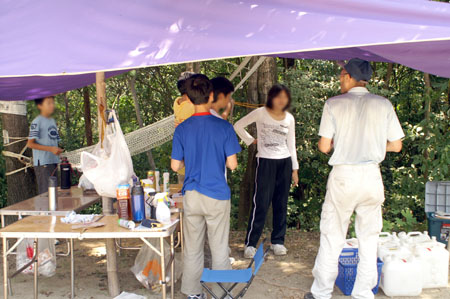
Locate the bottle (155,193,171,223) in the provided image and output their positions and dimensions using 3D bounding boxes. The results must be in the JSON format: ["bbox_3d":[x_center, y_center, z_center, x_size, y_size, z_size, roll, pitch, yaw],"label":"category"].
[{"bbox_3d":[-0.441,0.414,3.710,0.108,0.222,0.085,0,5,6],"label":"bottle"}]

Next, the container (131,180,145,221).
[{"bbox_3d":[-0.617,0.374,3.740,0.098,0.295,0.098,0,5,0],"label":"container"}]

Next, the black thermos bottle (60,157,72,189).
[{"bbox_3d":[-1.575,0.226,5.200,0.105,0.318,0.105,0,5,0],"label":"black thermos bottle"}]

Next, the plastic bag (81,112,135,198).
[{"bbox_3d":[-0.881,0.037,3.930,0.370,0.640,0.270,0,5,0],"label":"plastic bag"}]

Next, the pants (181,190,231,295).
[{"bbox_3d":[-0.145,0.673,3.900,0.360,0.800,0.280,0,5,3],"label":"pants"}]

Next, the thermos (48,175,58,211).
[{"bbox_3d":[-1.356,0.347,4.140,0.068,0.268,0.068,0,5,0],"label":"thermos"}]

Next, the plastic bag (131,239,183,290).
[{"bbox_3d":[-0.523,0.861,4.030,0.380,0.430,0.270,0,5,0],"label":"plastic bag"}]

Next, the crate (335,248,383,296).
[{"bbox_3d":[1.084,0.999,4.309,0.320,0.255,0.440,0,5,0],"label":"crate"}]

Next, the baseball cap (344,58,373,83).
[{"bbox_3d":[0.957,-0.577,3.830,0.170,0.150,0.235,-3,16,-33],"label":"baseball cap"}]

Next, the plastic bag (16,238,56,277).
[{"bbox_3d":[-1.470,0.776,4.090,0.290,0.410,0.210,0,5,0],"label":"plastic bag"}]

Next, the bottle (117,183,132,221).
[{"bbox_3d":[-0.734,0.378,3.810,0.096,0.270,0.094,0,5,0],"label":"bottle"}]

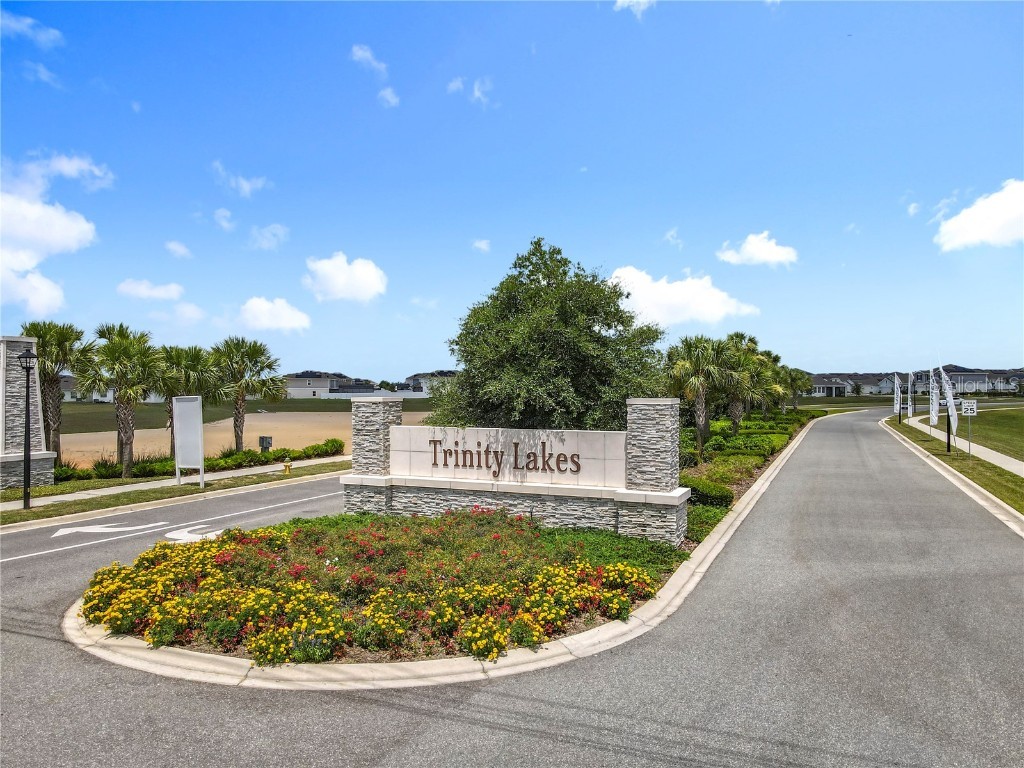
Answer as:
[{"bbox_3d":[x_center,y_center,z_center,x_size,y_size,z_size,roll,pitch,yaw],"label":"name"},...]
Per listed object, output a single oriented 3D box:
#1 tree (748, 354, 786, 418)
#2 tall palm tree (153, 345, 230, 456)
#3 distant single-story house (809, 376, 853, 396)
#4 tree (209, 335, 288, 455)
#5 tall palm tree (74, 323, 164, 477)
[{"bbox_3d":[23.751,0.511,66.000,3.200,6.300,3.200,0,0,24],"label":"tree"},{"bbox_3d":[-15.450,0.980,34.200,3.500,5.800,3.500,0,0,0],"label":"tall palm tree"},{"bbox_3d":[88.200,0.720,196.000,11.500,5.600,13.000,0,0,25],"label":"distant single-story house"},{"bbox_3d":[-13.100,0.770,35.400,3.600,6.250,3.600,0,0,0],"label":"tree"},{"bbox_3d":[-16.100,0.700,29.100,3.400,6.300,3.400,0,0,0],"label":"tall palm tree"}]

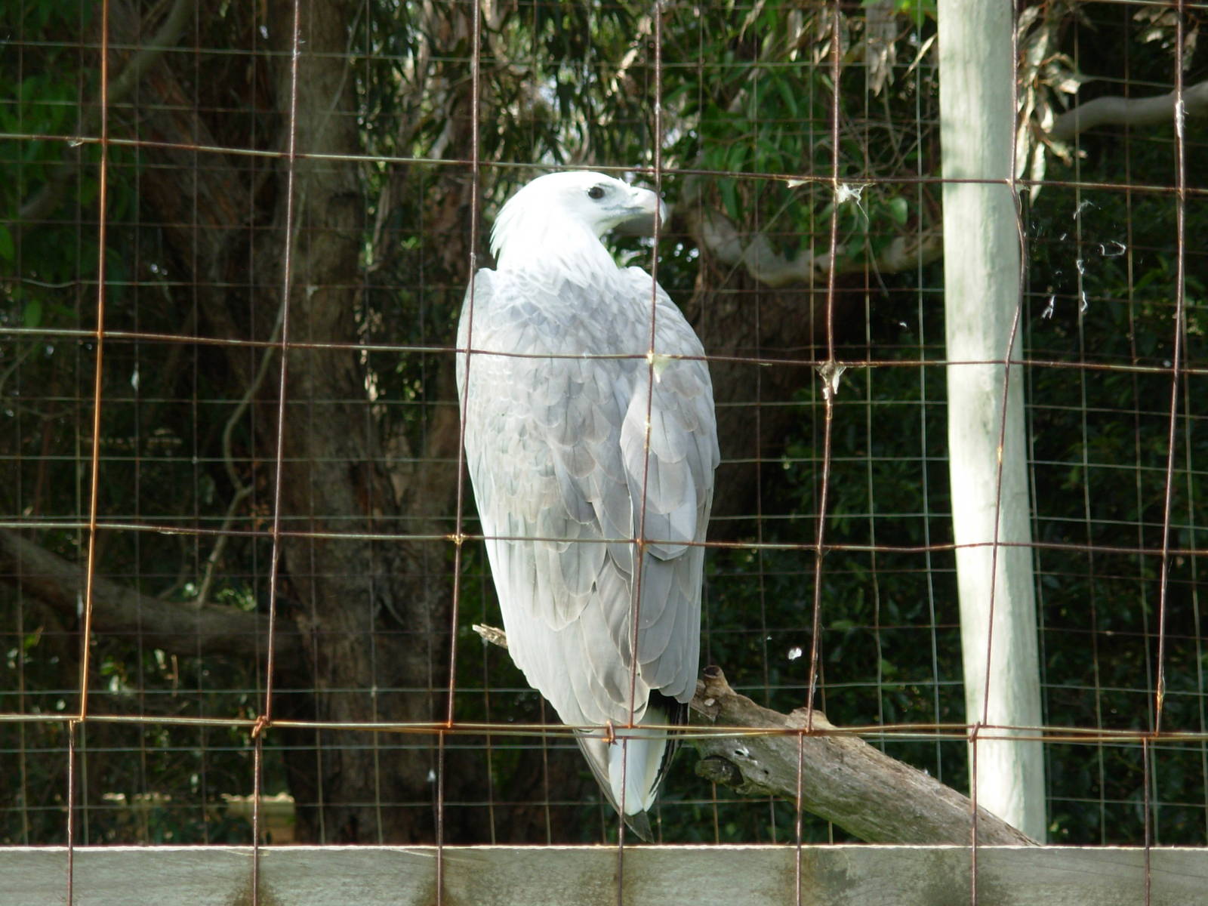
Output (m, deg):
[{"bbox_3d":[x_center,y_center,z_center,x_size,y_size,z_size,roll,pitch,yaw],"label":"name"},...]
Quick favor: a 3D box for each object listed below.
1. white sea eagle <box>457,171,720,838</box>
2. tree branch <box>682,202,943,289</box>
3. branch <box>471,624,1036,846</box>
[{"bbox_3d":[-0.016,0.054,5.600,0.265,0.690,0.300,1,-2,-13],"label":"white sea eagle"},{"bbox_3d":[0.343,-0.341,8.800,0.450,0.150,0.180,0,-2,0],"label":"tree branch"},{"bbox_3d":[0.165,0.305,5.600,0.670,0.135,0.180,25,-2,0],"label":"branch"}]

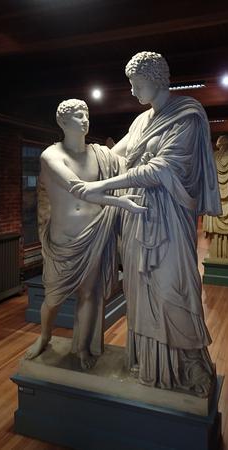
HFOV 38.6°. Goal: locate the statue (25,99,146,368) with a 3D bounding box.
[{"bbox_3d":[-0.175,0.041,2.049,0.720,1.638,0.450,-1,6,-5],"label":"statue"}]

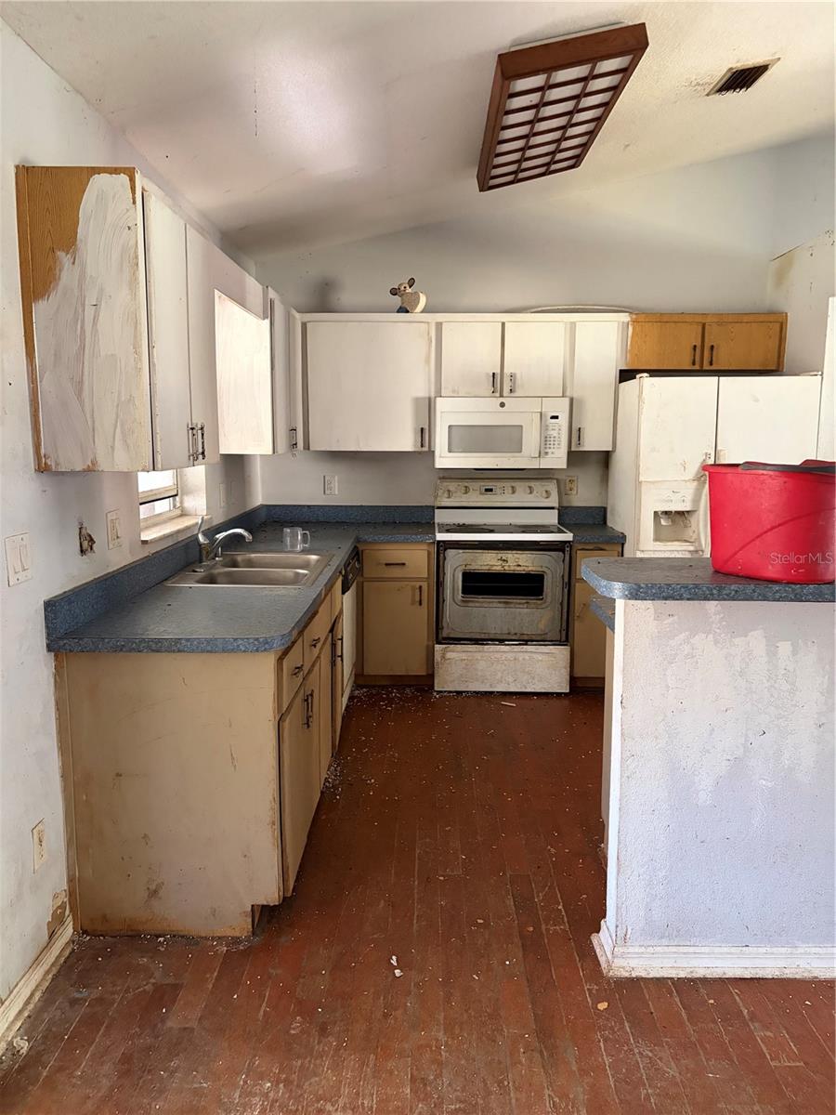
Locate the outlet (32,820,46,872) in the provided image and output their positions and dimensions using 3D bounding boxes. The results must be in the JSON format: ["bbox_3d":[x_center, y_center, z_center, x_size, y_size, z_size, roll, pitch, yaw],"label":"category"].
[{"bbox_3d":[-1.015,0.773,2.247,0.009,0.119,0.073,0,9,1],"label":"outlet"}]

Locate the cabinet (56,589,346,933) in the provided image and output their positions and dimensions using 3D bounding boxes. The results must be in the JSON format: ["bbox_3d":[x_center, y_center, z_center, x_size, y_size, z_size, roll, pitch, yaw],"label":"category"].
[{"bbox_3d":[-0.688,0.559,3.229,0.637,0.866,1.676,0,9,1],"label":"cabinet"}]

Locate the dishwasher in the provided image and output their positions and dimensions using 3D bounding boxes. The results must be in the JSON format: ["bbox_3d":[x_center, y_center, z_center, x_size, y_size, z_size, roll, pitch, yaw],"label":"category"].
[{"bbox_3d":[-0.657,0.391,4.362,0.610,0.863,0.605,0,9,1],"label":"dishwasher"}]

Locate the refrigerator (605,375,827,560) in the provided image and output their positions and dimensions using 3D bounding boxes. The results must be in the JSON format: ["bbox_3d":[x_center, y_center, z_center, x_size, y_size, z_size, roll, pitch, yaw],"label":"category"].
[{"bbox_3d":[1.615,-0.122,4.816,0.925,1.760,0.800,0,9,1],"label":"refrigerator"}]

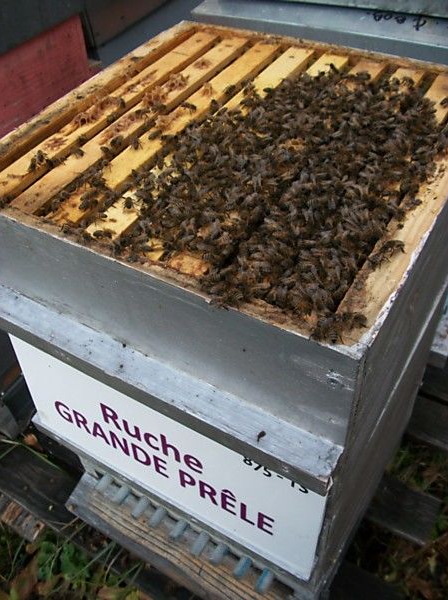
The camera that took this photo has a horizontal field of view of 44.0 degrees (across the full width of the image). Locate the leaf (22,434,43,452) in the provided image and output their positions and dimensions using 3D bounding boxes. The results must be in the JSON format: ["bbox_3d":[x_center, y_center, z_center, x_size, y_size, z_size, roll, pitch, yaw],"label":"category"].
[{"bbox_3d":[-0.305,0.230,0.891,0.042,0.012,0.022,29,56,27],"label":"leaf"}]

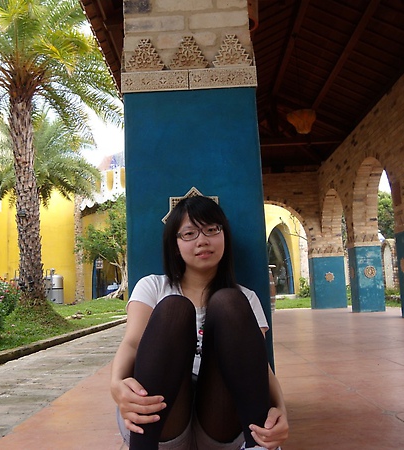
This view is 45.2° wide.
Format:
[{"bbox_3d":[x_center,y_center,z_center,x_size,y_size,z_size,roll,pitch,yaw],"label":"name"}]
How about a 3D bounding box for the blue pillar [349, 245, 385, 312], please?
[{"bbox_3d":[3.119,1.034,9.211,0.470,1.200,0.466,-2,-8,0],"label":"blue pillar"}]

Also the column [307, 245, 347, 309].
[{"bbox_3d":[3.010,1.253,11.659,0.729,1.476,0.456,-2,-8,0],"label":"column"}]

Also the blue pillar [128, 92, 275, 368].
[{"bbox_3d":[-0.016,0.120,1.996,0.502,1.200,0.492,-2,-8,0],"label":"blue pillar"}]

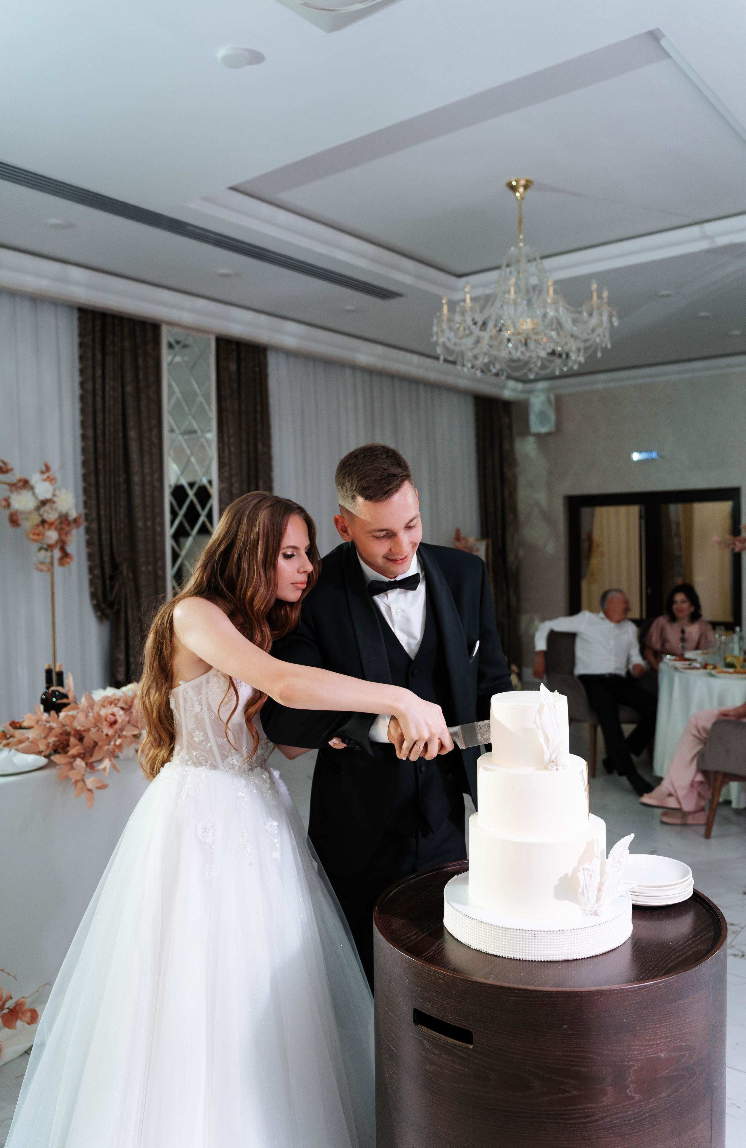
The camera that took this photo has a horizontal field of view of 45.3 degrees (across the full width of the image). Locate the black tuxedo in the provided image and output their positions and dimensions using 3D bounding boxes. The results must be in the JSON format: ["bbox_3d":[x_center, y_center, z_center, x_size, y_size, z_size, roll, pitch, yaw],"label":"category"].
[{"bbox_3d":[0.040,0.707,2.070,0.590,1.540,0.430,-2,3,-19],"label":"black tuxedo"}]

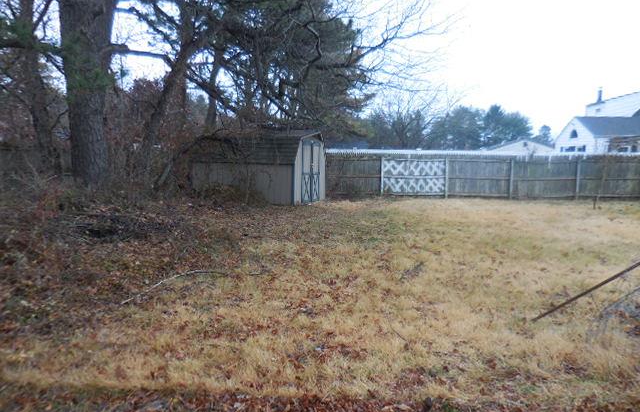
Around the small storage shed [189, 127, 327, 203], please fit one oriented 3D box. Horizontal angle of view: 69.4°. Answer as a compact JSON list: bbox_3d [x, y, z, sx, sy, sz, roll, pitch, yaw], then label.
[{"bbox_3d":[-1.791,-1.291,14.955,3.720,2.200,2.460,3,6,21],"label":"small storage shed"}]

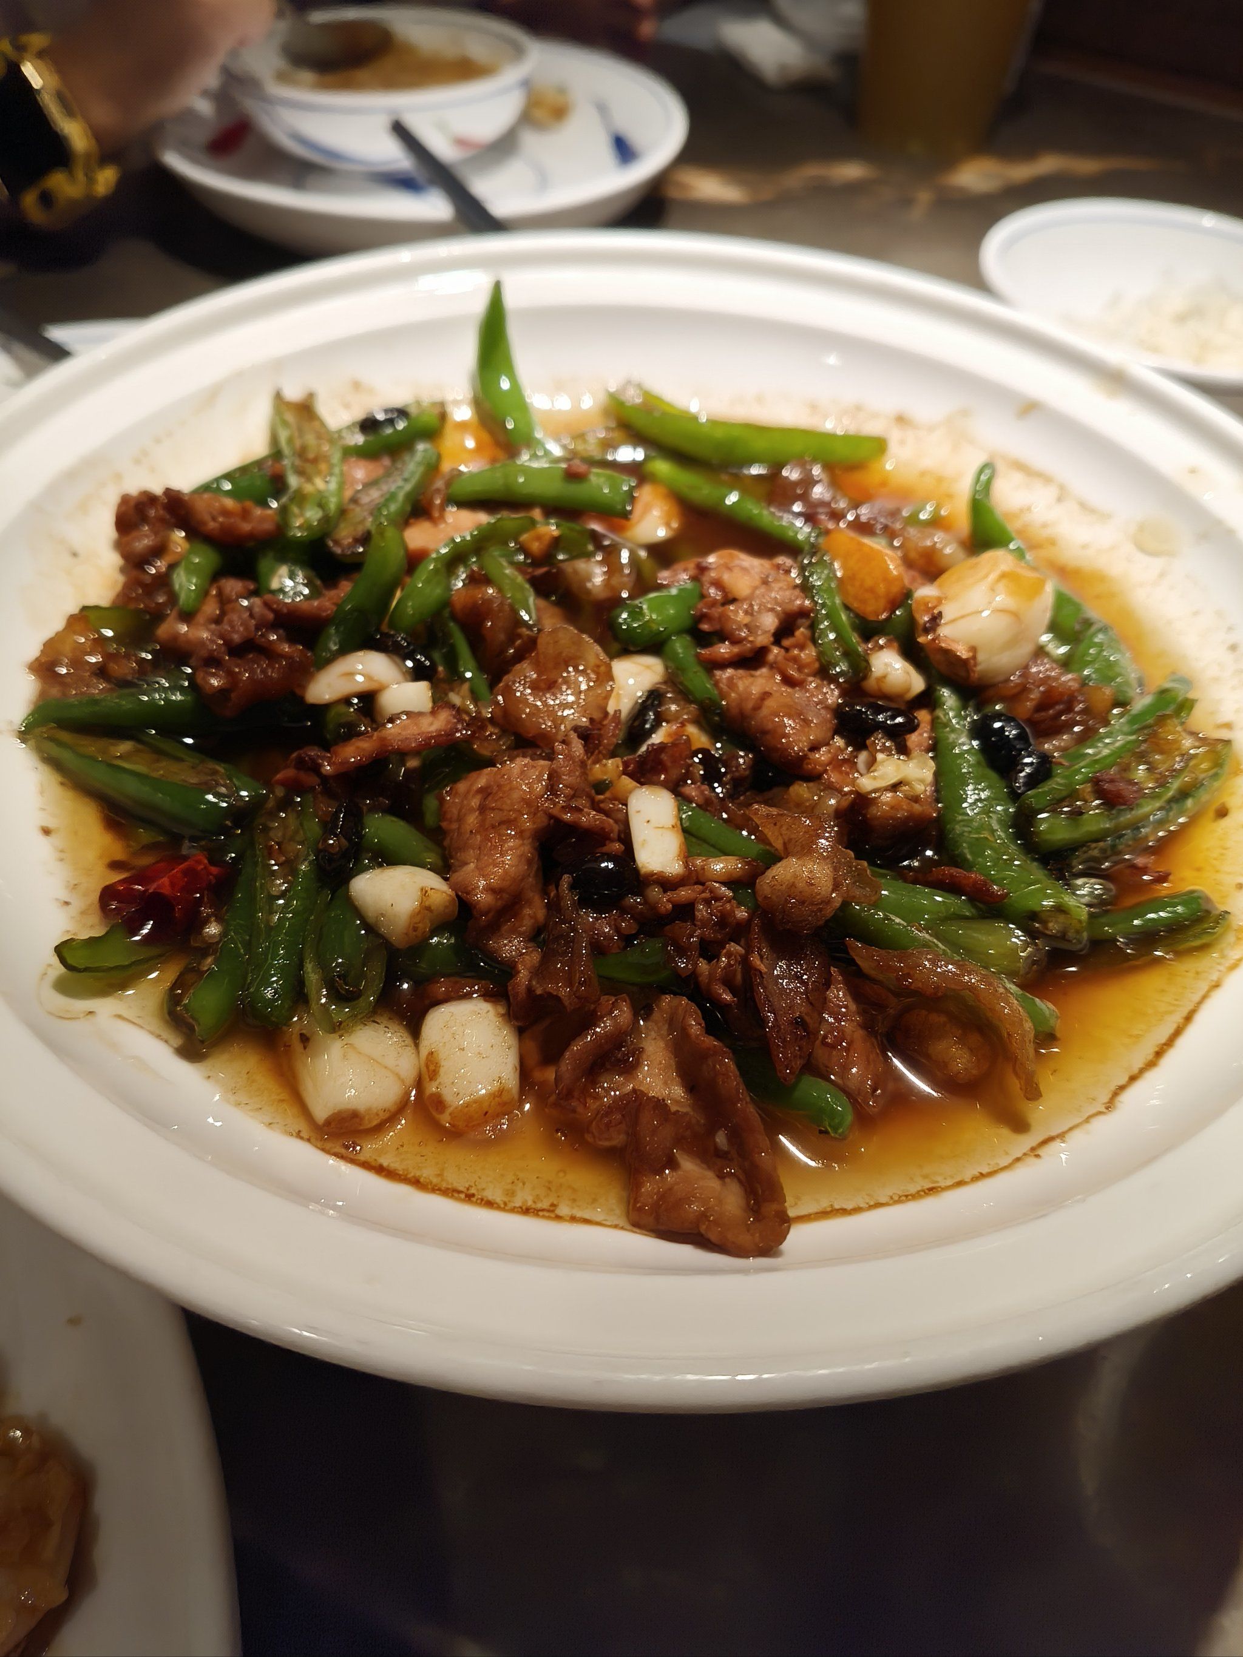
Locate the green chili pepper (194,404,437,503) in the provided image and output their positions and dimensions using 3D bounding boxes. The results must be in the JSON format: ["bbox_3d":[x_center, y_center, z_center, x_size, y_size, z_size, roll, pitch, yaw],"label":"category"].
[{"bbox_3d":[-0.068,-0.084,0.283,0.053,0.011,0.012,-21,55,-20],"label":"green chili pepper"}]

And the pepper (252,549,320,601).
[{"bbox_3d":[-0.067,-0.054,0.254,0.013,0.011,0.017,8,48,4],"label":"pepper"}]

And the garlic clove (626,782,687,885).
[{"bbox_3d":[0.006,0.001,0.197,0.008,0.008,0.014,-2,75,-5],"label":"garlic clove"}]

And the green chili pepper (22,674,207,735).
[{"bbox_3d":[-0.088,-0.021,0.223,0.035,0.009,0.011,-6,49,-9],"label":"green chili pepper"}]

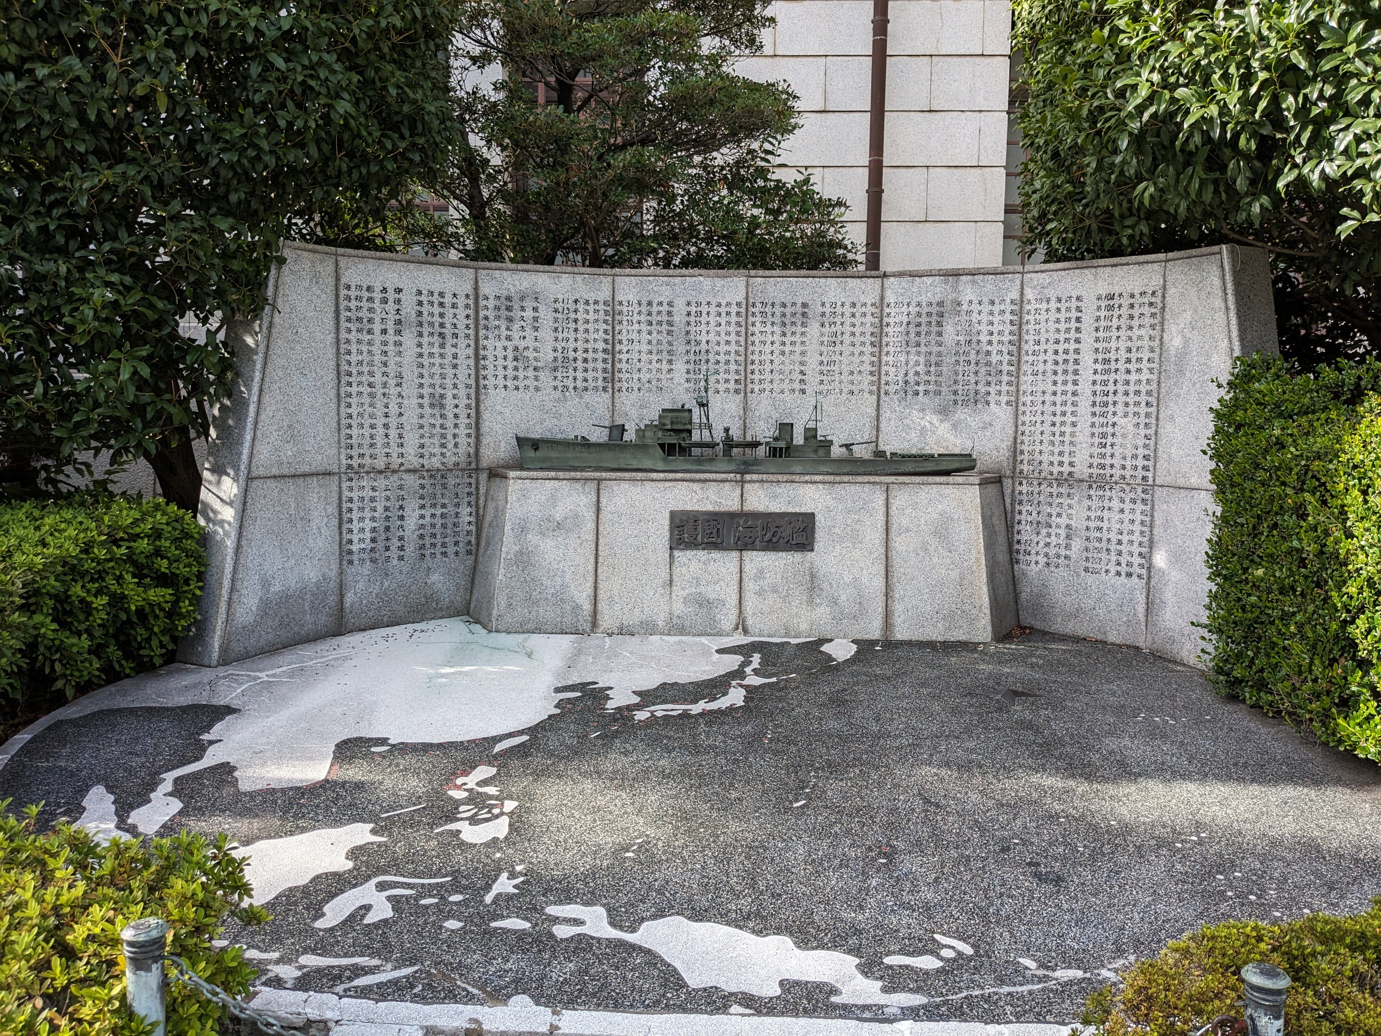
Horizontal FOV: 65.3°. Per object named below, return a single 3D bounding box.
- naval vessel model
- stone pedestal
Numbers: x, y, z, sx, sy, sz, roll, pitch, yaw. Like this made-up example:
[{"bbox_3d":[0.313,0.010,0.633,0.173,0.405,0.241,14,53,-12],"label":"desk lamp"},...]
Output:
[{"bbox_3d":[0.342,-0.580,6.811,2.913,0.598,0.364,1,6,3],"label":"naval vessel model"},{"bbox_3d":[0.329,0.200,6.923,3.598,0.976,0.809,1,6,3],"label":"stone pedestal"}]

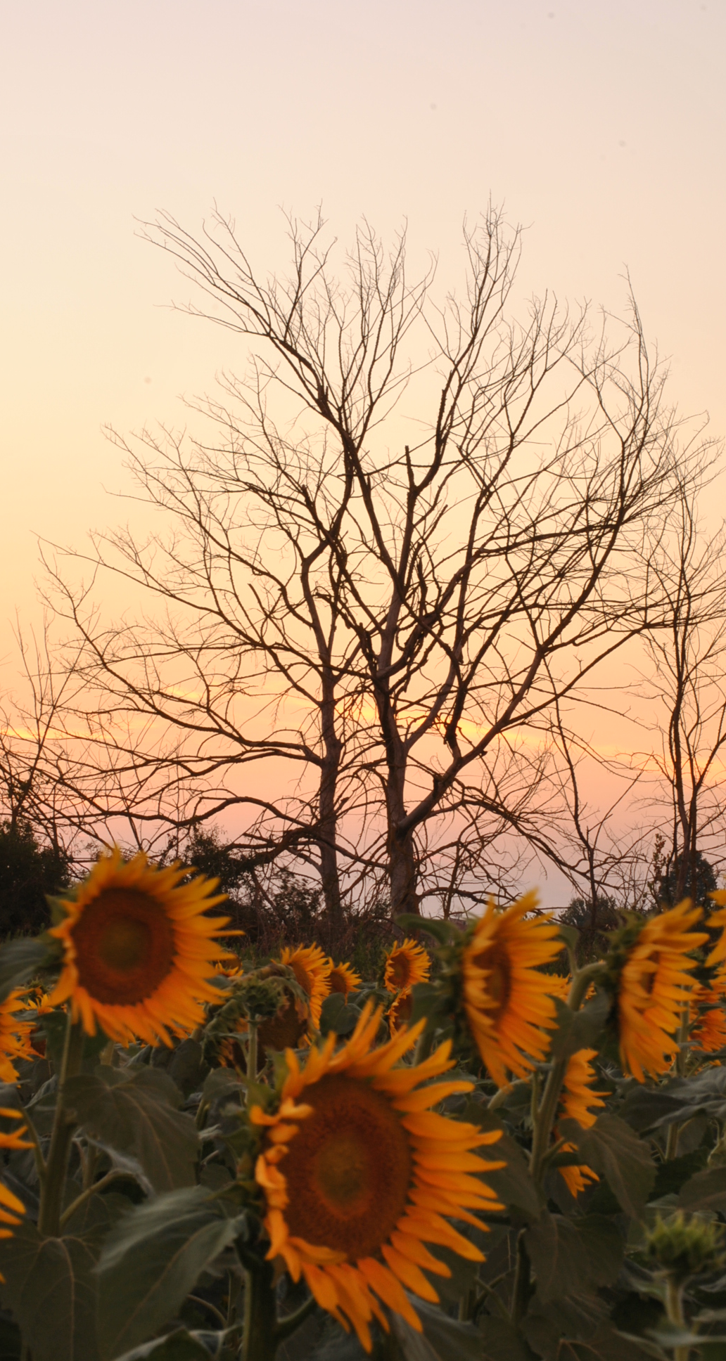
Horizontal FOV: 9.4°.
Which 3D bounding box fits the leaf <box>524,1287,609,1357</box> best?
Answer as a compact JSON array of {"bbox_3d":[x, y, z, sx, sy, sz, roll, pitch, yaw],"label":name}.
[{"bbox_3d":[0.275,0.870,6.000,0.118,0.098,0.070,0,-3,-6],"label":"leaf"}]

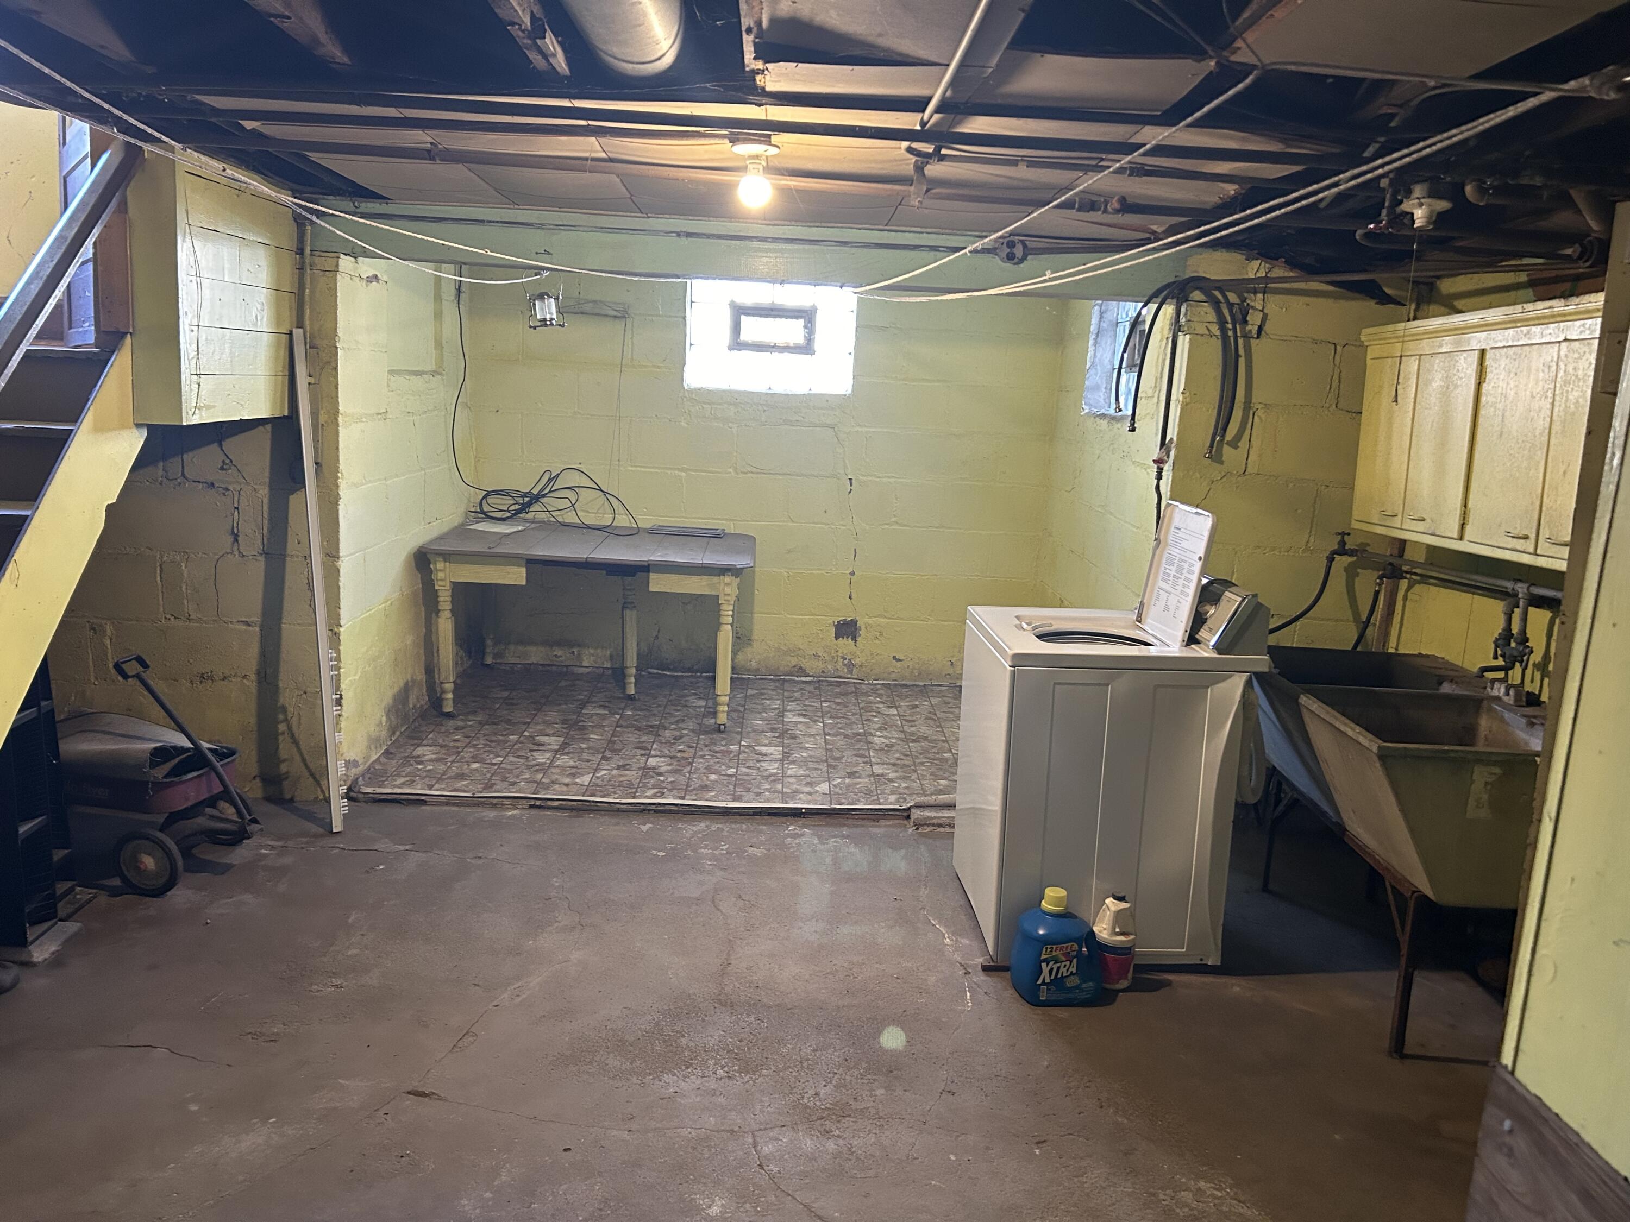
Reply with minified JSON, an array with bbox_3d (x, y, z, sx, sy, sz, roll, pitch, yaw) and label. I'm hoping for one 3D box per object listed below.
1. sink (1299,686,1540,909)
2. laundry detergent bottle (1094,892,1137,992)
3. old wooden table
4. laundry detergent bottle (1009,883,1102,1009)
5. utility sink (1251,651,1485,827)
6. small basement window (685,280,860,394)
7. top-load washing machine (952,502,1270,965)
[{"bbox_3d":[1.617,0.465,3.149,0.640,0.390,0.590,3,10,1],"label":"sink"},{"bbox_3d":[0.826,0.905,3.381,0.110,0.250,0.108,4,11,9],"label":"laundry detergent bottle"},{"bbox_3d":[-1.030,0.045,5.750,1.420,0.760,1.080,2,10,-2],"label":"old wooden table"},{"bbox_3d":[0.646,0.894,3.290,0.232,0.290,0.130,4,10,7],"label":"laundry detergent bottle"},{"bbox_3d":[1.638,0.364,3.701,0.640,0.390,0.580,3,10,1],"label":"utility sink"},{"bbox_3d":[-0.220,-1.360,5.969,0.820,0.560,0.100,2,10,-2],"label":"small basement window"},{"bbox_3d":[0.859,0.320,3.694,0.705,1.290,0.690,2,10,-3],"label":"top-load washing machine"}]

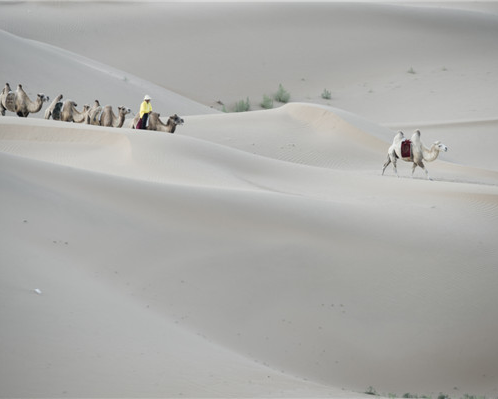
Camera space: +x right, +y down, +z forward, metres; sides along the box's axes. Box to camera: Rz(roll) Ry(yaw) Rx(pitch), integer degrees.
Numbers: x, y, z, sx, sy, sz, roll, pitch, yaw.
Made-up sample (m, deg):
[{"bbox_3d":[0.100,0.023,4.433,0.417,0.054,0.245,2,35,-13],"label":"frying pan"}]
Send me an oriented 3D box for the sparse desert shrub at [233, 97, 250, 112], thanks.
[{"bbox_3d":[-0.350,-4.900,345.000,0.803,0.839,0.763,0,4,0],"label":"sparse desert shrub"}]

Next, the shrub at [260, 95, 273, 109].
[{"bbox_3d":[0.943,-5.116,349.000,0.681,0.770,0.647,0,4,0],"label":"shrub"}]

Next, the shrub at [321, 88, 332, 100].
[{"bbox_3d":[4.162,-5.641,357.000,0.552,0.616,0.524,0,4,0],"label":"shrub"}]

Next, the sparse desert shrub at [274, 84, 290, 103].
[{"bbox_3d":[1.762,-5.583,352.000,0.830,0.988,0.788,0,4,0],"label":"sparse desert shrub"}]

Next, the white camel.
[{"bbox_3d":[7.214,-1.950,290.000,2.800,2.220,0.800,1,4,11],"label":"white camel"}]

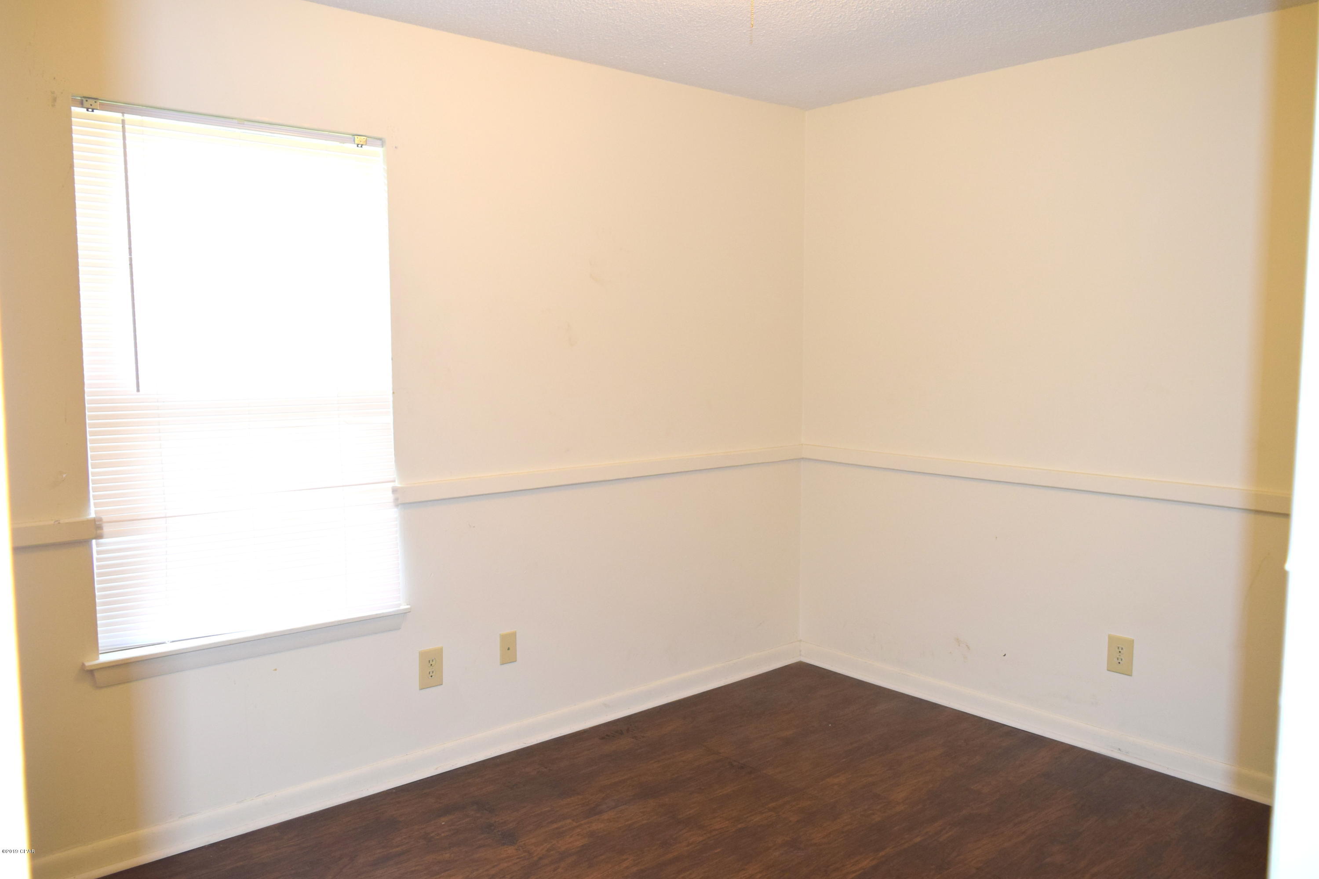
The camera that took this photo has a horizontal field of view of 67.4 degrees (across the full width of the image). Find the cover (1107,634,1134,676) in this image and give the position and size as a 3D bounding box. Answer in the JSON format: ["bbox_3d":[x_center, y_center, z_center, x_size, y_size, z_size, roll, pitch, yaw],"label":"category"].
[{"bbox_3d":[1.613,0.753,3.457,0.008,0.133,0.088,-5,8,-42],"label":"cover"}]

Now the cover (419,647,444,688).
[{"bbox_3d":[-0.768,0.768,3.325,0.088,0.133,0.008,-5,7,-40],"label":"cover"}]

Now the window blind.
[{"bbox_3d":[-1.196,-0.172,2.901,0.860,1.480,0.030,-5,7,-40],"label":"window blind"}]

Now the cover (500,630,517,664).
[{"bbox_3d":[-0.538,0.741,3.516,0.070,0.114,0.008,-5,7,-40],"label":"cover"}]

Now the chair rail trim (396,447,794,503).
[{"bbox_3d":[-0.099,0.118,3.810,1.960,0.060,0.022,-5,7,-40],"label":"chair rail trim"}]

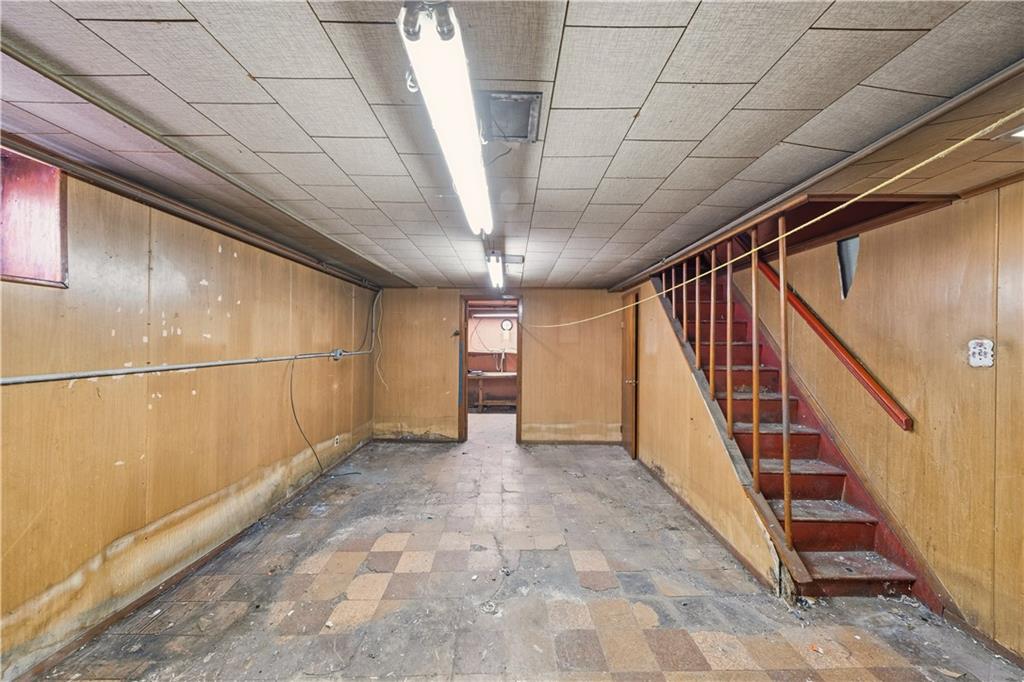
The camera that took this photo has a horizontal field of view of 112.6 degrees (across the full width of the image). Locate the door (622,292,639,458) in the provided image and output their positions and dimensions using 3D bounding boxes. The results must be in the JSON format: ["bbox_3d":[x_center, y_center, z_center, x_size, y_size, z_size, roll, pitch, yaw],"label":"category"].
[{"bbox_3d":[1.505,0.435,4.430,0.050,2.020,0.640,0,0,5],"label":"door"}]

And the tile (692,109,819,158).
[{"bbox_3d":[0.893,-0.782,1.292,0.305,0.020,0.302,1,-1,0],"label":"tile"}]

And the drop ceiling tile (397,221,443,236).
[{"bbox_3d":[-0.638,-0.798,2.395,0.298,0.020,0.300,1,-1,0],"label":"drop ceiling tile"}]

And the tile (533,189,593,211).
[{"bbox_3d":[0.281,-0.780,1.889,0.305,0.020,0.302,1,-1,0],"label":"tile"}]

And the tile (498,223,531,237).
[{"bbox_3d":[-0.025,-0.776,2.365,0.305,0.020,0.302,1,-1,0],"label":"tile"}]

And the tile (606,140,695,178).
[{"bbox_3d":[0.587,-0.783,1.476,0.305,0.020,0.302,1,-1,0],"label":"tile"}]

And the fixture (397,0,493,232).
[{"bbox_3d":[-0.160,-0.664,1.281,0.125,0.131,1.221,1,-1,0],"label":"fixture"}]

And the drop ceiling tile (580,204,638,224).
[{"bbox_3d":[0.586,-0.773,2.066,0.305,0.020,0.302,1,-1,0],"label":"drop ceiling tile"}]

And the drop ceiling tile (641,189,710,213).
[{"bbox_3d":[0.891,-0.772,1.882,0.305,0.020,0.302,1,-1,0],"label":"drop ceiling tile"}]

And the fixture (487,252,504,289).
[{"bbox_3d":[-0.155,-0.707,3.553,0.130,0.110,1.240,1,-1,0],"label":"fixture"}]

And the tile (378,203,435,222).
[{"bbox_3d":[-0.640,-0.802,2.100,0.304,0.020,0.297,1,-1,0],"label":"tile"}]

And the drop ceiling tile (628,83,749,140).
[{"bbox_3d":[0.588,-0.787,1.181,0.305,0.020,0.302,1,-1,0],"label":"drop ceiling tile"}]

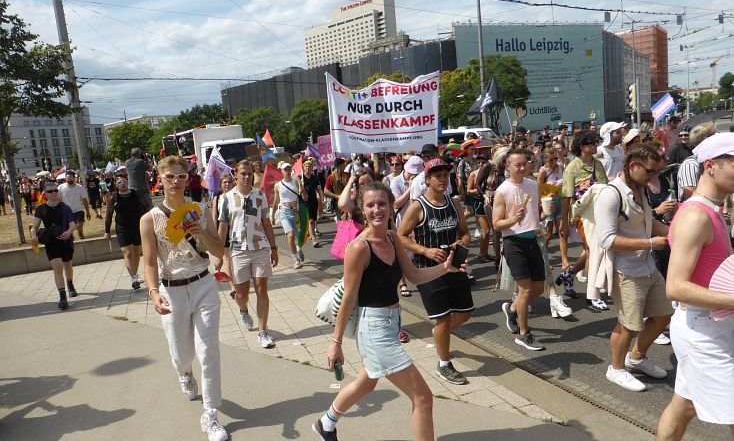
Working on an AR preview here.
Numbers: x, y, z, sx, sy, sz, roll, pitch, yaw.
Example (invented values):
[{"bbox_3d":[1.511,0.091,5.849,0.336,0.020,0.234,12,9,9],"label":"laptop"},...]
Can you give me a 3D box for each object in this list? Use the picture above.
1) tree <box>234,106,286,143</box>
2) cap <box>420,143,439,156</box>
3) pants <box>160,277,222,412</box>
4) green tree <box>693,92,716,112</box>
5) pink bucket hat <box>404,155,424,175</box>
[{"bbox_3d":[-15.255,-11.698,75.652,8.000,10.600,8.000,-5,7,0],"label":"tree"},{"bbox_3d":[0.786,-0.893,6.400,0.190,0.140,0.260,-7,9,-12],"label":"cap"},{"bbox_3d":[-1.310,0.884,3.780,0.420,0.920,0.750,-7,8,-21],"label":"pants"},{"bbox_3d":[63.337,-19.745,95.538,5.000,8.700,5.000,-5,7,0],"label":"green tree"},{"bbox_3d":[0.539,-0.621,5.750,0.200,0.160,0.250,-9,24,-27],"label":"pink bucket hat"}]

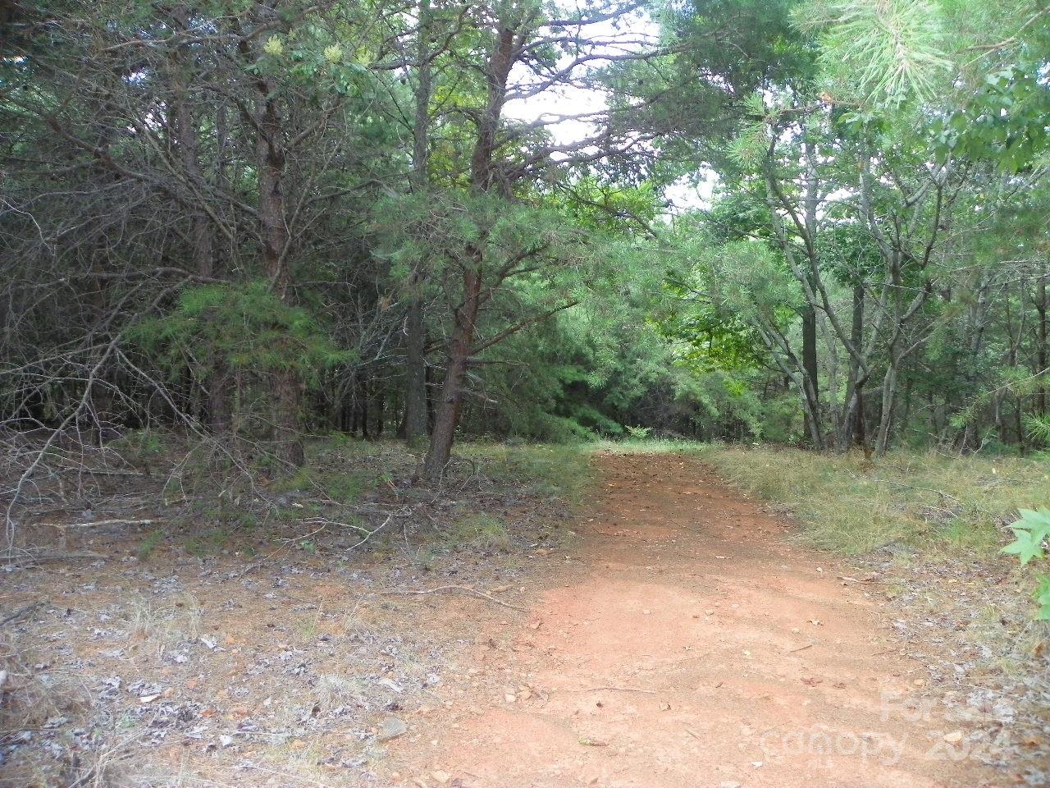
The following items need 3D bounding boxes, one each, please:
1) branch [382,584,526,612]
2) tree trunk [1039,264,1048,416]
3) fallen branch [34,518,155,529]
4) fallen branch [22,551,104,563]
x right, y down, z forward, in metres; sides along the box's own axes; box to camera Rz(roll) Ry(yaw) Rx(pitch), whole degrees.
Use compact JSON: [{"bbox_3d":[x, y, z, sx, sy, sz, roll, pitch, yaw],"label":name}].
[{"bbox_3d":[-0.469,1.379,5.319,1.030,0.050,0.220,1,2,19],"label":"branch"},{"bbox_3d":[9.524,-0.988,14.500,0.160,2.800,0.160,0,2,0],"label":"tree trunk"},{"bbox_3d":[-4.325,1.297,7.919,1.160,0.070,0.120,0,2,-4],"label":"fallen branch"},{"bbox_3d":[-3.809,1.341,6.512,0.700,0.060,0.090,0,2,-2],"label":"fallen branch"}]

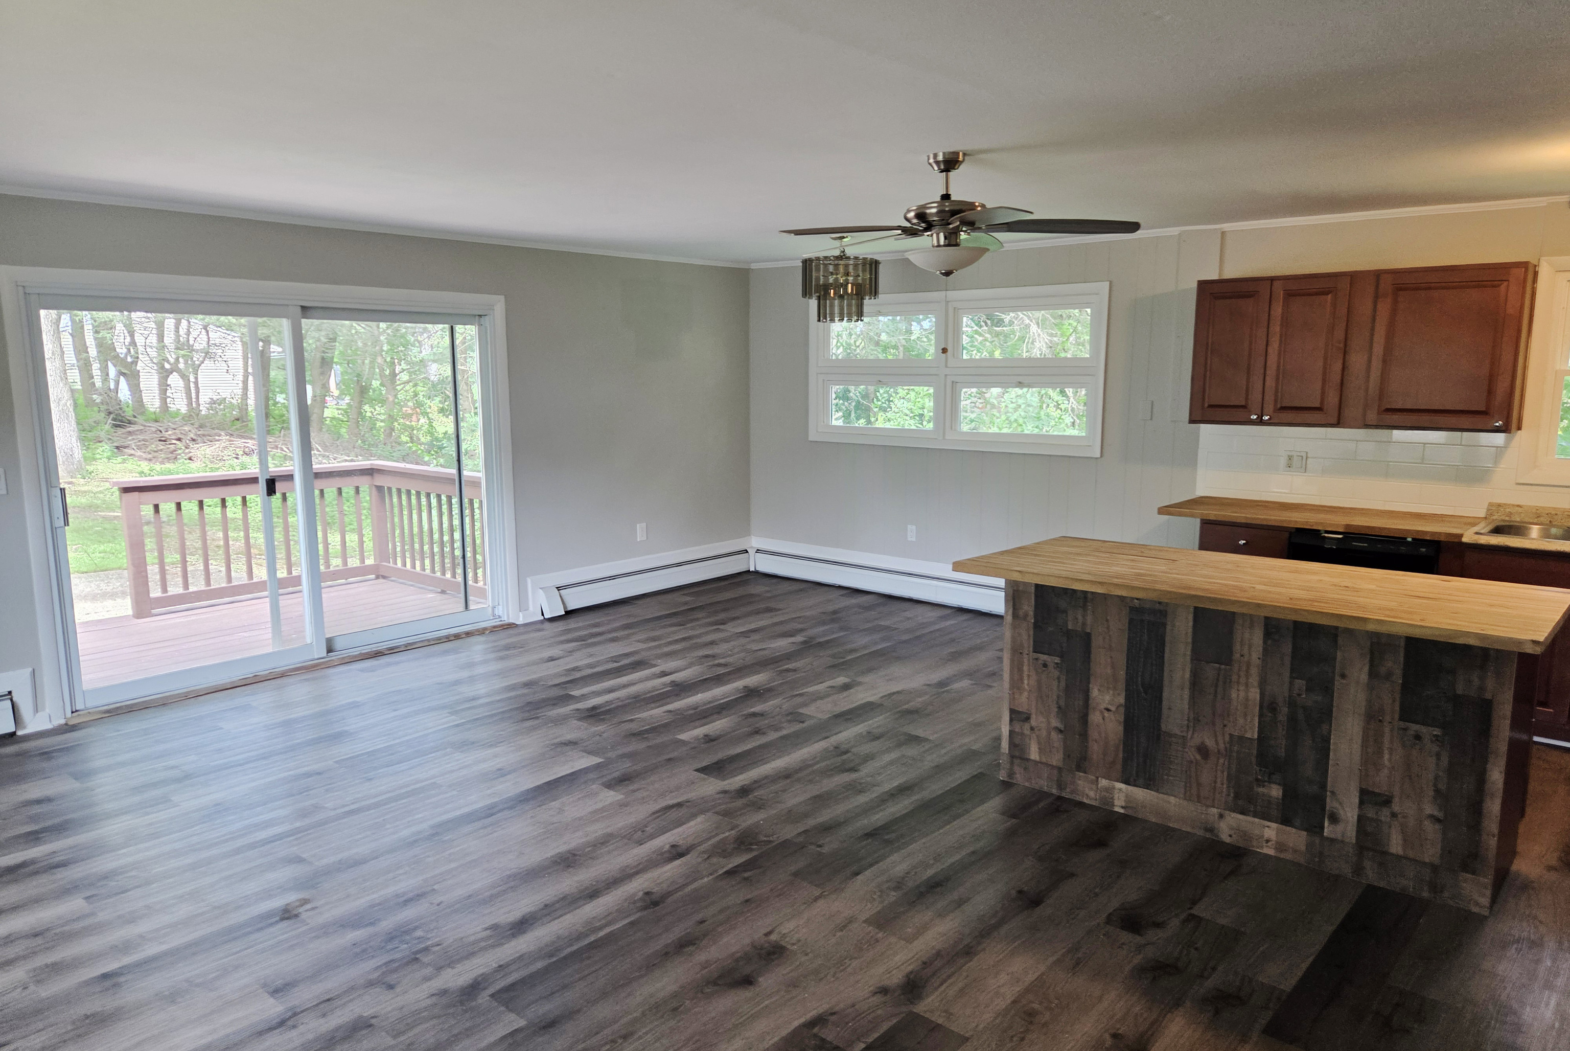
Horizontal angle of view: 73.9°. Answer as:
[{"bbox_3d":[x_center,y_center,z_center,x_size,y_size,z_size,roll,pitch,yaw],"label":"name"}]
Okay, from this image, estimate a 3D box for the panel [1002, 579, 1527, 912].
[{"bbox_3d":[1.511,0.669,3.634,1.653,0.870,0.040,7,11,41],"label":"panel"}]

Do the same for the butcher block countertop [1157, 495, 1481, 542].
[{"bbox_3d":[2.655,-0.044,5.220,1.348,0.040,0.630,7,11,41],"label":"butcher block countertop"}]

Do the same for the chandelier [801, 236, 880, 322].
[{"bbox_3d":[0.347,-1.497,6.382,0.481,0.501,0.481,0,9,0],"label":"chandelier"}]

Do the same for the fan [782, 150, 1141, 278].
[{"bbox_3d":[0.571,-1.098,3.729,1.340,0.430,1.340,7,11,41],"label":"fan"}]

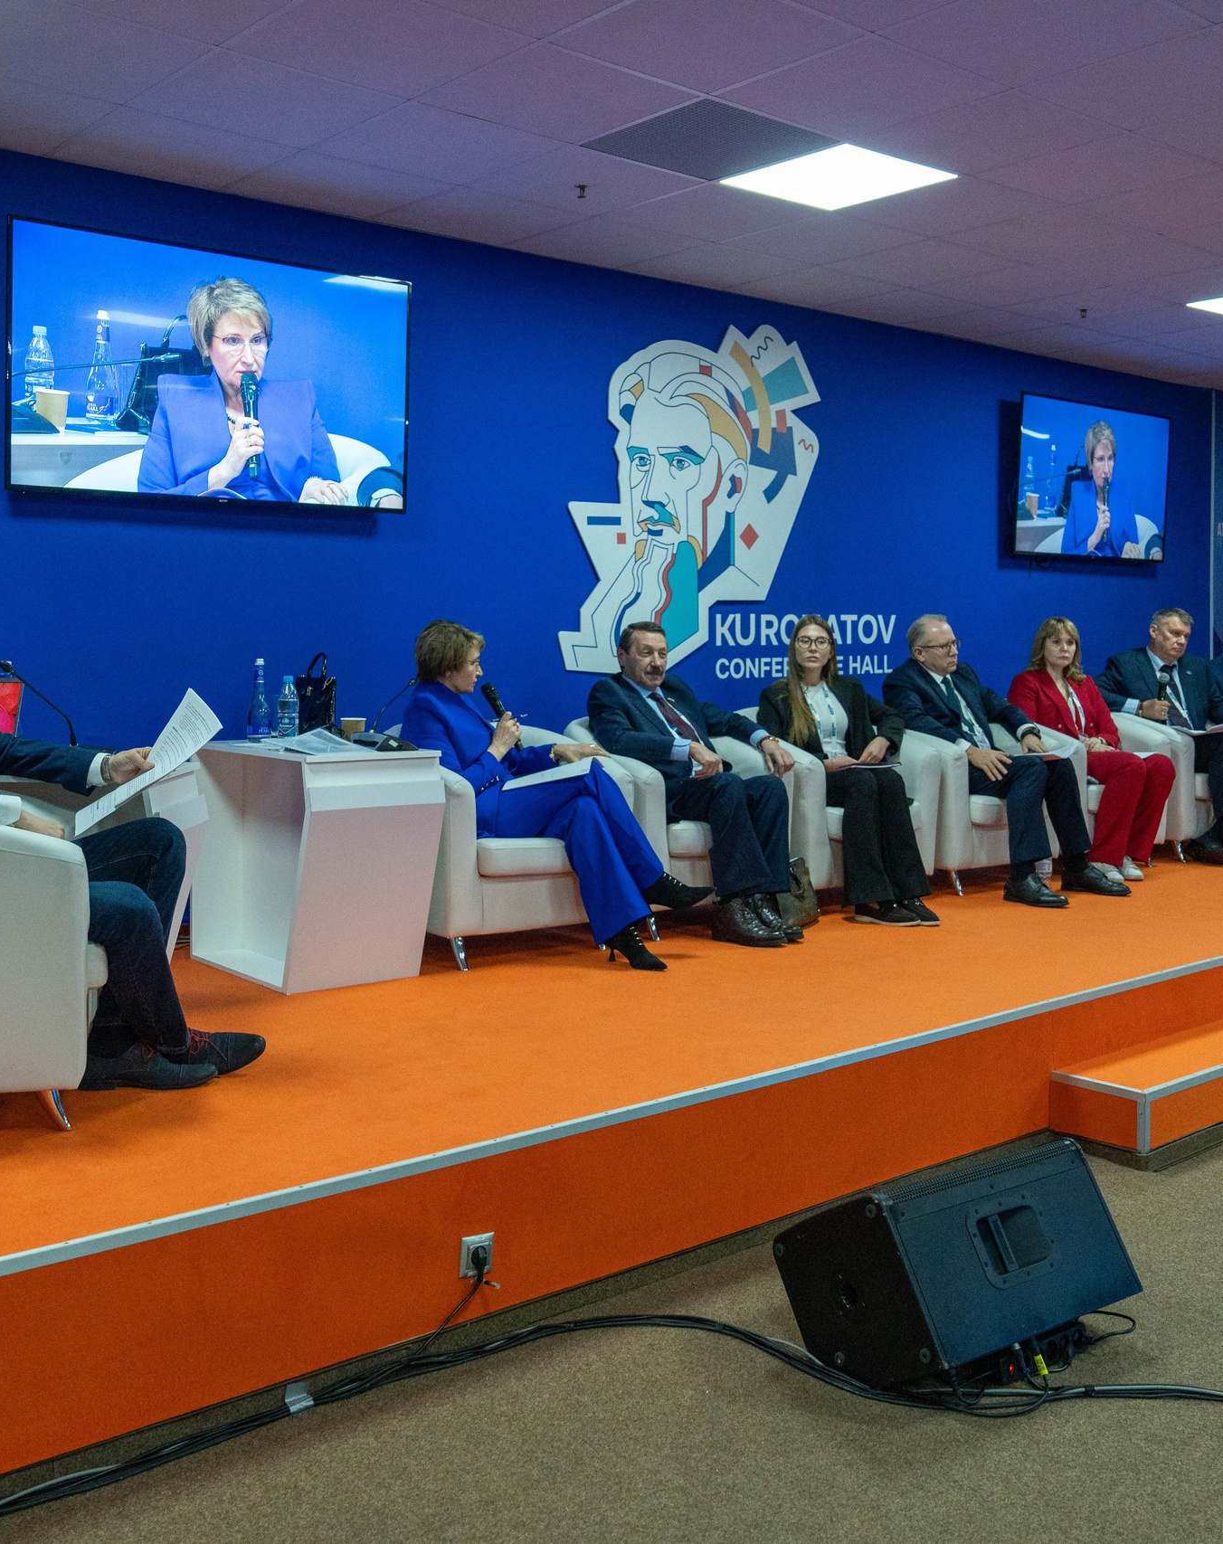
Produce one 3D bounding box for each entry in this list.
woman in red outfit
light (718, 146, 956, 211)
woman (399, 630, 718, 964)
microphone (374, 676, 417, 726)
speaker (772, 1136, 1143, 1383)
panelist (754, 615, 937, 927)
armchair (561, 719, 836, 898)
[{"bbox_3d":[2.124,-0.128,6.923,0.500,1.110,0.880,-1,4,-25],"label":"woman in red outfit"},{"bbox_3d":[0.771,-2.017,5.234,0.595,0.025,0.595,-3,4,-40],"label":"light"},{"bbox_3d":[-0.188,0.042,5.011,1.000,1.080,0.560,3,4,33],"label":"woman"},{"bbox_3d":[-0.701,-0.218,5.058,0.190,0.190,0.050,-2,3,-34],"label":"microphone"},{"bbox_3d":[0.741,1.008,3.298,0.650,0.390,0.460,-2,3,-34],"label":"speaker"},{"bbox_3d":[0.946,-0.056,6.075,0.560,1.160,0.920,-2,4,-39],"label":"panelist"},{"bbox_3d":[0.187,0.177,5.724,0.800,0.750,0.750,-2,4,-39],"label":"armchair"}]

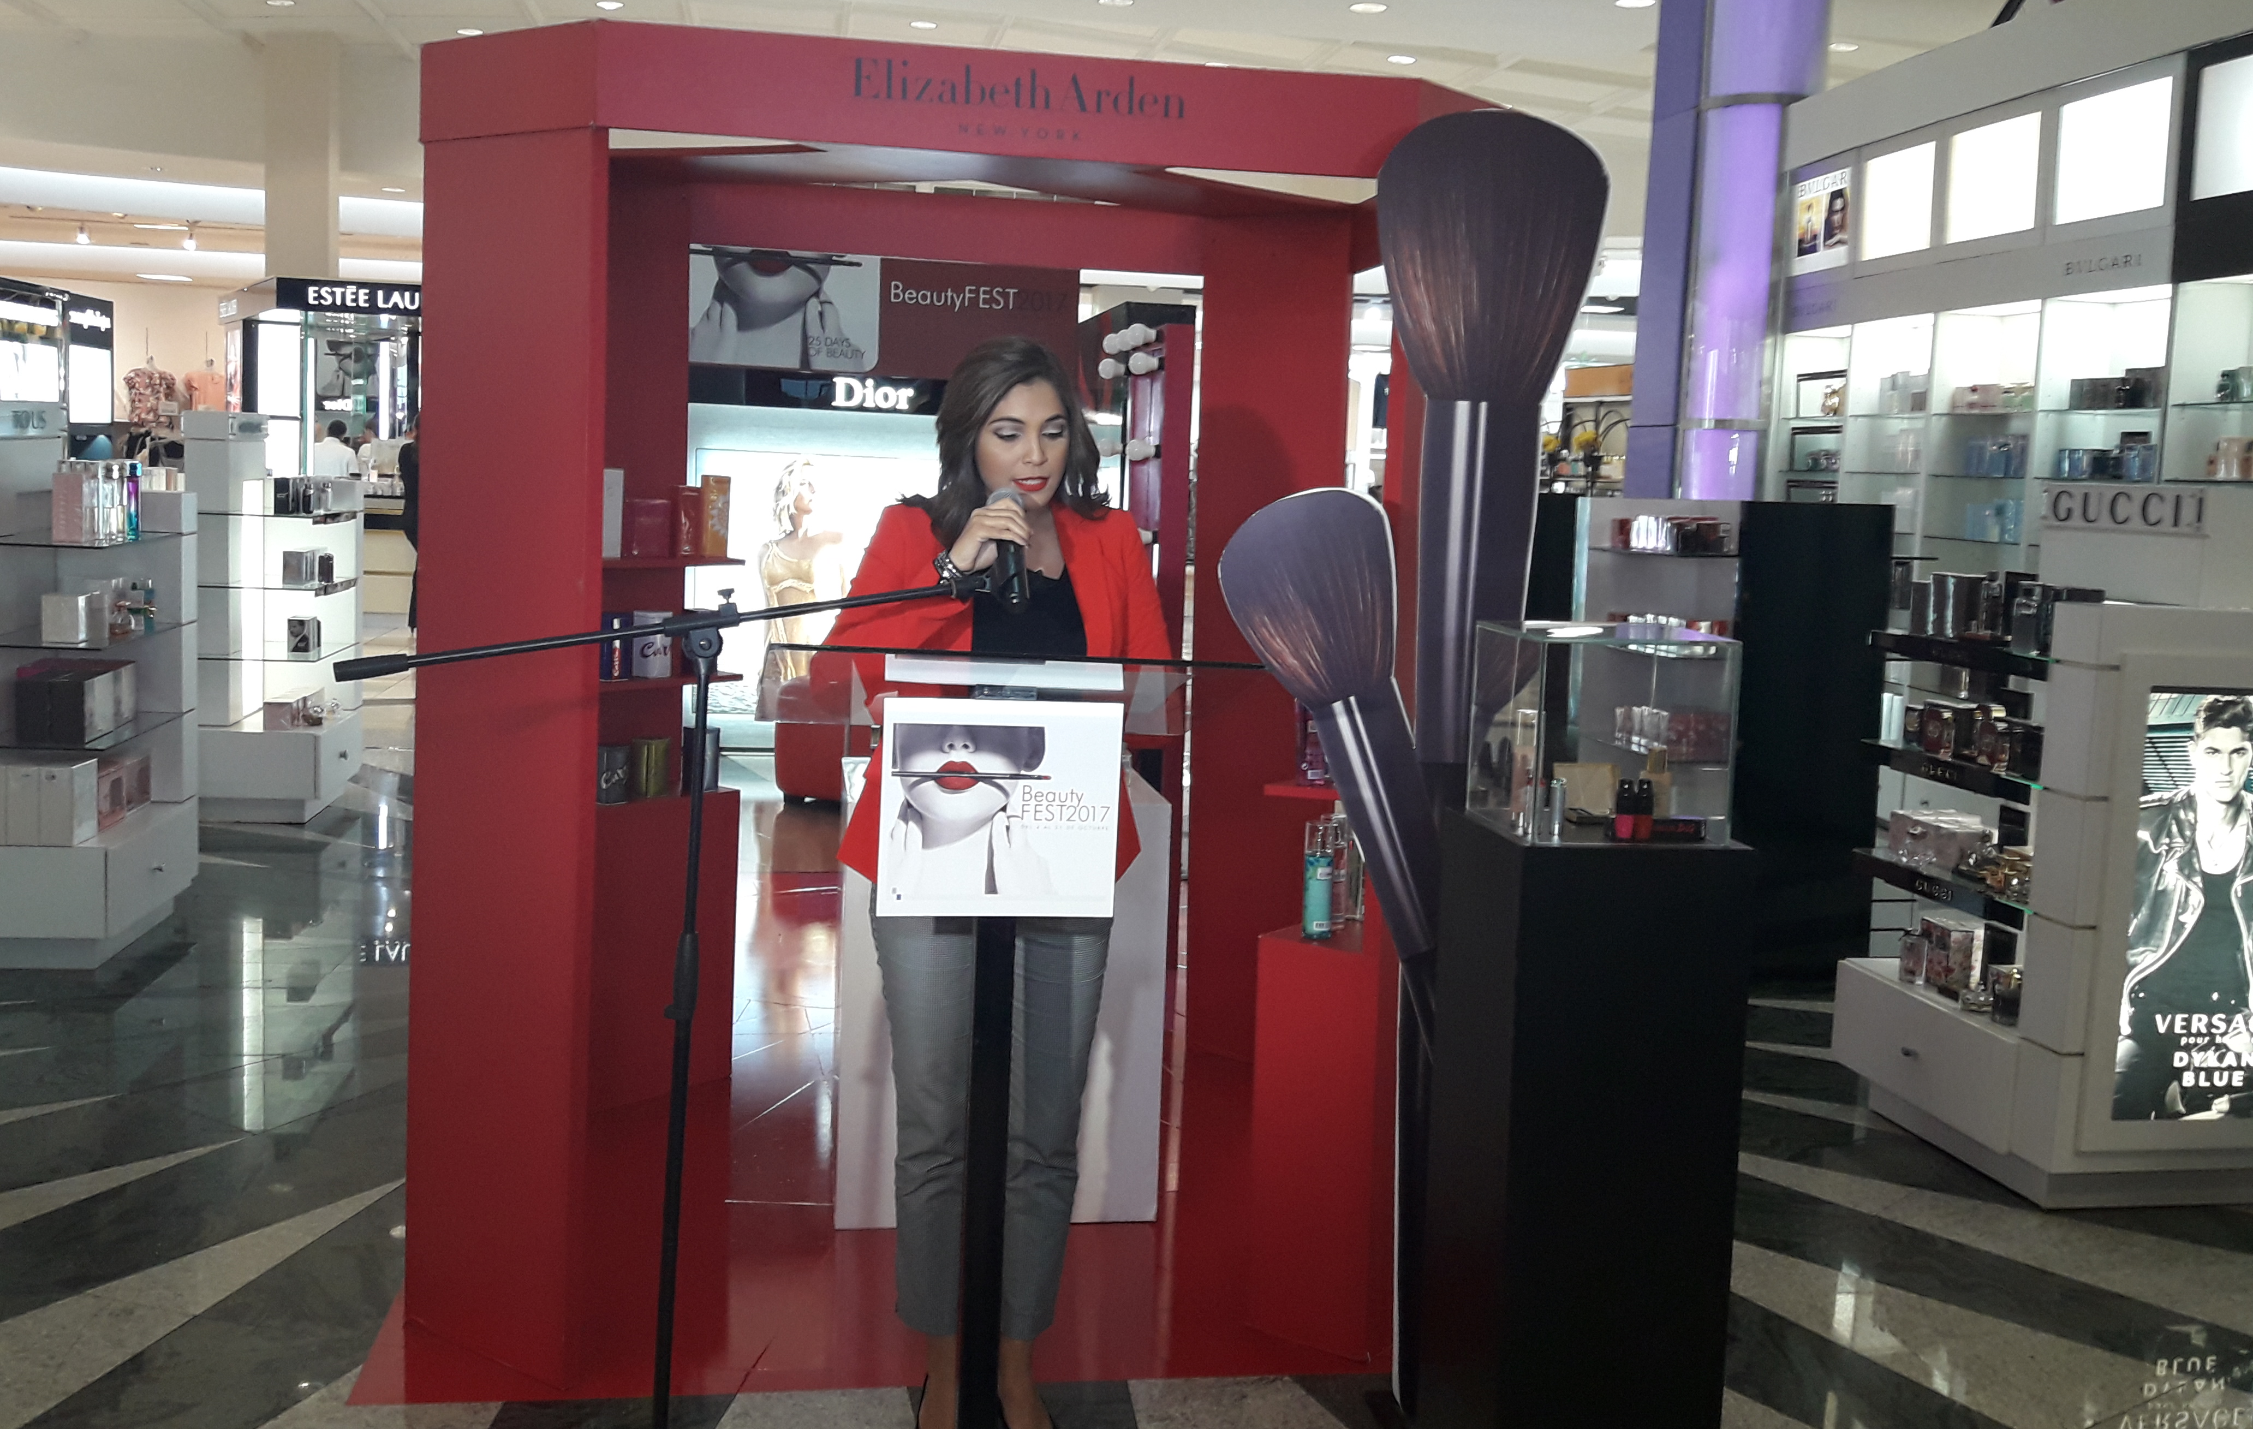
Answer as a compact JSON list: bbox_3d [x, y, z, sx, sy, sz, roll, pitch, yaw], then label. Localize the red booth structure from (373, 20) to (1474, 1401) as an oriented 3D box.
[{"bbox_3d":[-0.317,-0.062,3.638,1.920,2.100,1.650,1,8,-8],"label":"red booth structure"}]

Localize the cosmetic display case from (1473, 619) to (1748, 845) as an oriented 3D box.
[{"bbox_3d":[0.624,0.026,2.361,0.272,0.257,0.225,1,8,-8],"label":"cosmetic display case"}]

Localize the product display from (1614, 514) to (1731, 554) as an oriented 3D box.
[{"bbox_3d":[1.650,-0.543,5.511,0.370,0.125,0.140,1,8,-8],"label":"product display"}]

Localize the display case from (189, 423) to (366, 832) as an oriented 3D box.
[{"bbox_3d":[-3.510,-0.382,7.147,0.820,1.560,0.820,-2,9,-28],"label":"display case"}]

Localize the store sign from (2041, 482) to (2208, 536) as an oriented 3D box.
[{"bbox_3d":[2.204,-0.452,4.022,0.385,0.105,0.030,1,8,-8],"label":"store sign"}]

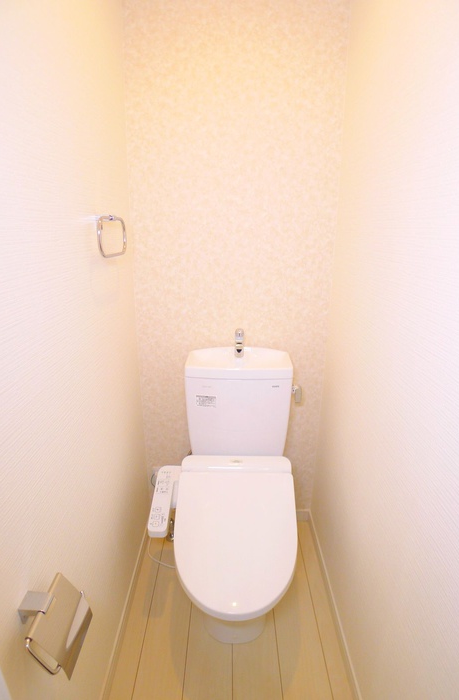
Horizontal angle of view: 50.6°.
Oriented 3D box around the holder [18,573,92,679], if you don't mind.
[{"bbox_3d":[-0.316,0.492,0.865,0.099,0.104,0.156,0,17,0],"label":"holder"}]

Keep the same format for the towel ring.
[{"bbox_3d":[-0.333,-0.312,1.337,0.052,0.116,0.203,0,17,0],"label":"towel ring"}]

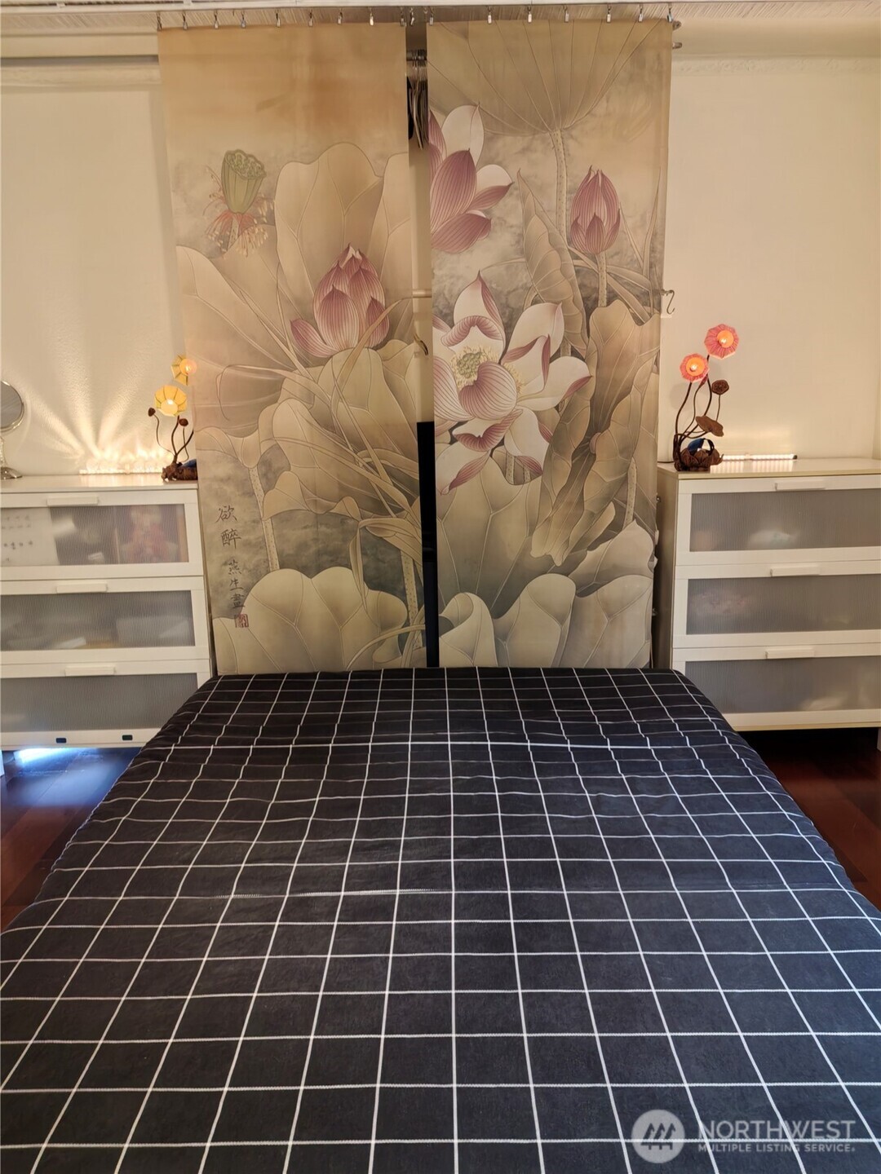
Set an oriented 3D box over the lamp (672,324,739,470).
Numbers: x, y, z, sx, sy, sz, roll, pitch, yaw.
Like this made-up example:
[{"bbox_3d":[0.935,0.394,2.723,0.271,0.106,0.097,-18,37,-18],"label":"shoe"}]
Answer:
[{"bbox_3d":[0.907,-0.648,3.138,0.212,0.482,0.160,-2,14,0],"label":"lamp"}]

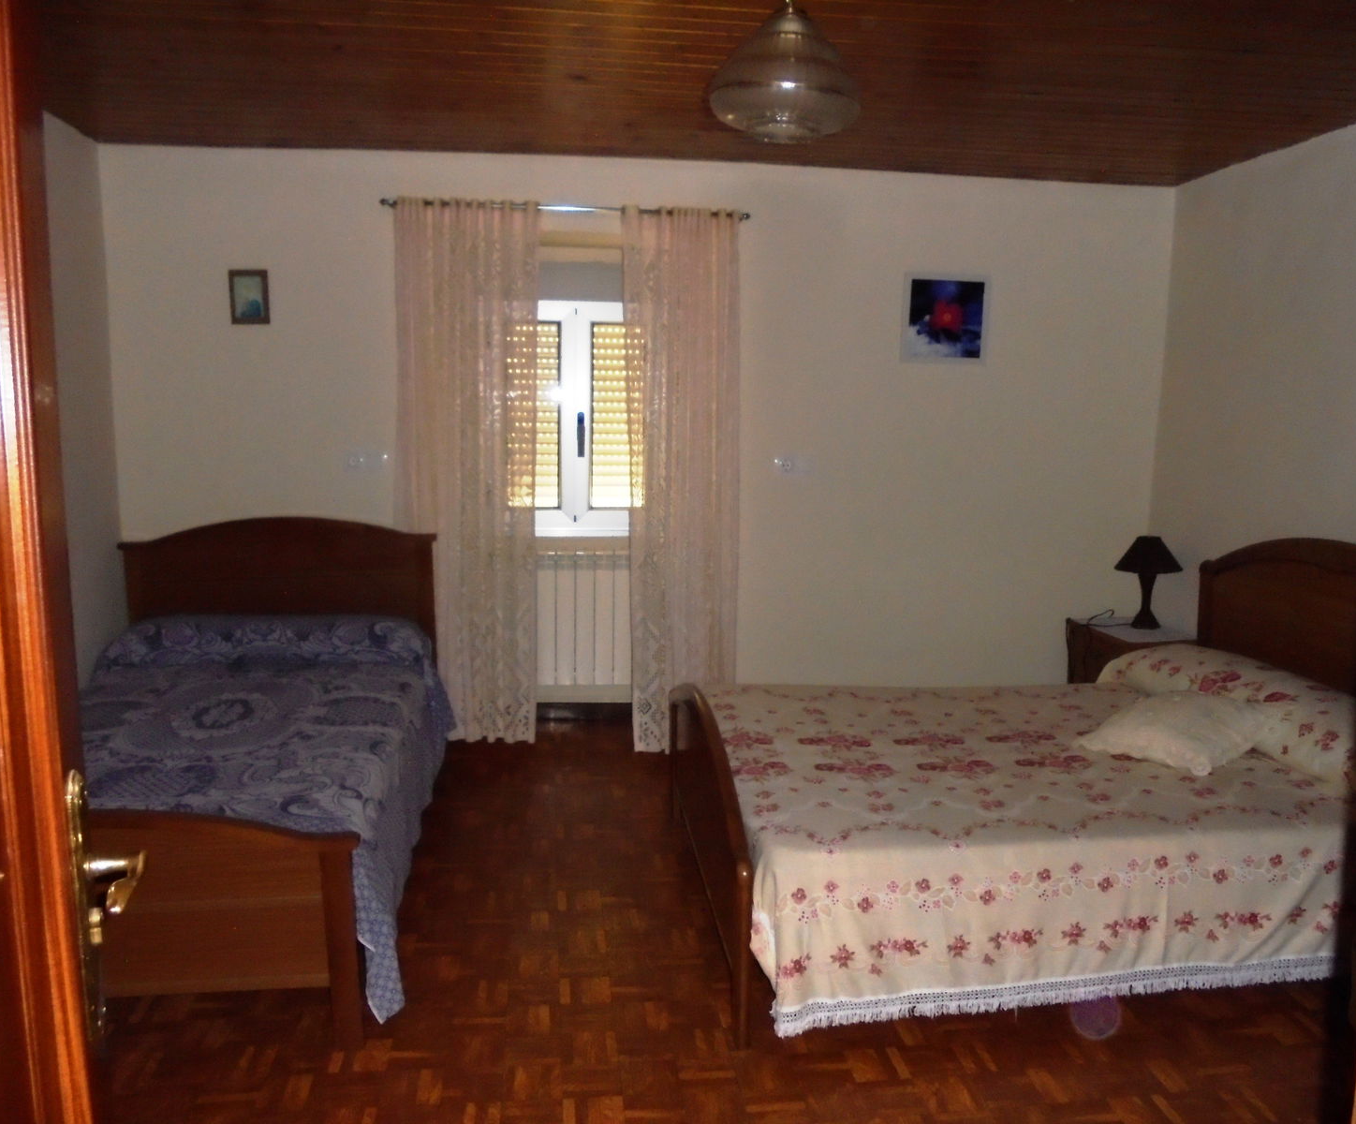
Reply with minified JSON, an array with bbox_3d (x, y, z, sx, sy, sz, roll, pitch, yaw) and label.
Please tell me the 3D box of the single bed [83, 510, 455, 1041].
[{"bbox_3d":[-1.362,0.457,3.346,1.225,0.988,1.990,0,8,-7],"label":"single bed"}]

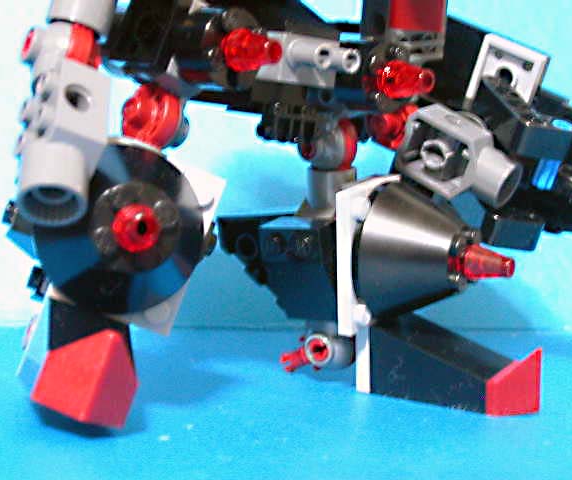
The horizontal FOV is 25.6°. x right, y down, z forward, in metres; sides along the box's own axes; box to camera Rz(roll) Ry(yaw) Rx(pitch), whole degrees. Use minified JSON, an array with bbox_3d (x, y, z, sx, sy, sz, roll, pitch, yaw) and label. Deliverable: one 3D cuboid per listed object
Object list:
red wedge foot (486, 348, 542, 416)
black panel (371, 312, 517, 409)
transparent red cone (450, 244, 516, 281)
[{"bbox_3d":[0.051,0.029,0.271,0.009,0.015,0.016,7,13,34],"label":"red wedge foot"},{"bbox_3d":[0.035,0.027,0.281,0.029,0.016,0.016,7,13,34],"label":"black panel"},{"bbox_3d":[0.044,0.005,0.280,0.011,0.008,0.008,7,14,30],"label":"transparent red cone"}]

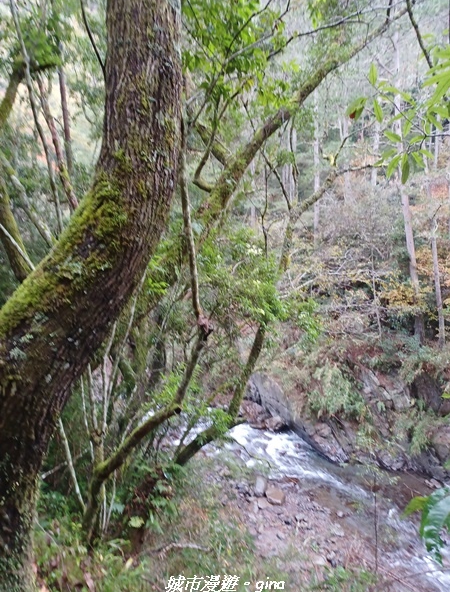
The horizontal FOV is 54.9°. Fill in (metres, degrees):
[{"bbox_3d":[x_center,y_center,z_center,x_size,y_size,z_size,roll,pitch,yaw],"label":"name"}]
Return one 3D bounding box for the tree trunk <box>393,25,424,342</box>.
[{"bbox_3d":[7.220,-4.581,17.300,0.600,12.758,0.500,-2,-3,0],"label":"tree trunk"}]

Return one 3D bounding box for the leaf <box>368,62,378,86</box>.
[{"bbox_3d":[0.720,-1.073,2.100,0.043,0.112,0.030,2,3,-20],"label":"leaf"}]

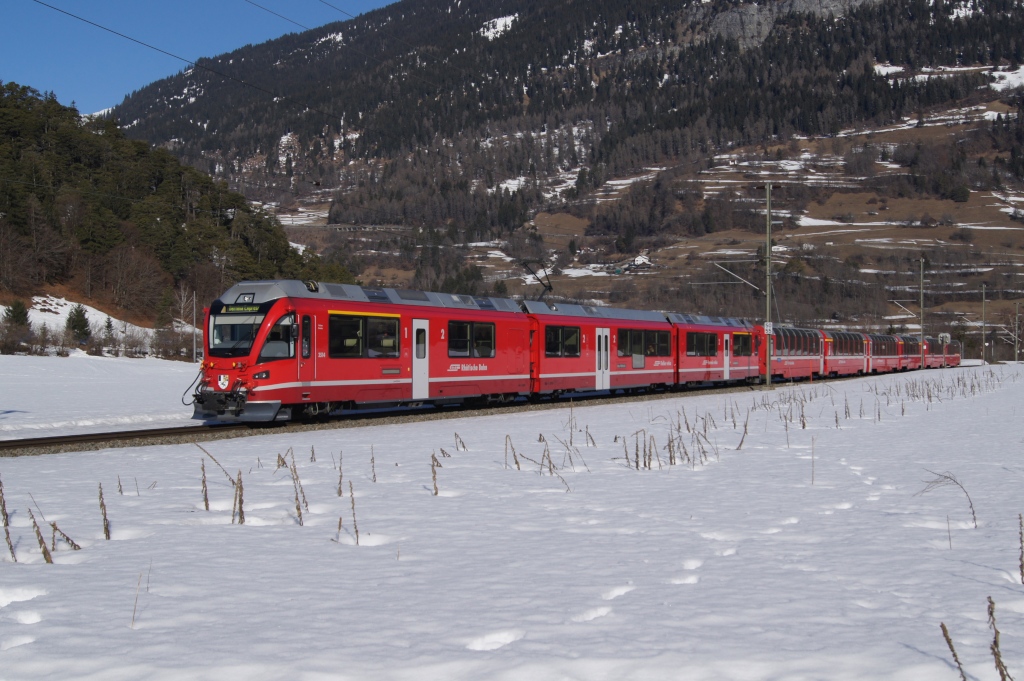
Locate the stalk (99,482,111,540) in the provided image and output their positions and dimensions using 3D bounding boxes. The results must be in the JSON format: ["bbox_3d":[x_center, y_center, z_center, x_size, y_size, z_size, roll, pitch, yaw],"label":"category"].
[{"bbox_3d":[-3.772,1.583,11.050,0.070,0.540,0.060,-8,-1,0],"label":"stalk"}]

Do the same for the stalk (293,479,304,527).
[{"bbox_3d":[-2.146,1.629,12.000,0.065,0.490,0.055,-10,-1,0],"label":"stalk"}]

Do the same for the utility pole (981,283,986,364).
[{"bbox_3d":[68.362,-2.391,173.000,0.280,11.900,0.280,0,-1,26],"label":"utility pole"}]

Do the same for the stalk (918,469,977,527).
[{"bbox_3d":[4.269,1.558,11.700,0.600,0.565,0.250,0,-1,0],"label":"stalk"}]

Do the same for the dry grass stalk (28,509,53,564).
[{"bbox_3d":[-3.851,1.601,9.750,0.065,0.490,0.060,-22,-1,0],"label":"dry grass stalk"}]

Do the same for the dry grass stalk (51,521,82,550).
[{"bbox_3d":[-3.890,1.699,10.400,0.250,0.260,0.100,0,-1,0],"label":"dry grass stalk"}]

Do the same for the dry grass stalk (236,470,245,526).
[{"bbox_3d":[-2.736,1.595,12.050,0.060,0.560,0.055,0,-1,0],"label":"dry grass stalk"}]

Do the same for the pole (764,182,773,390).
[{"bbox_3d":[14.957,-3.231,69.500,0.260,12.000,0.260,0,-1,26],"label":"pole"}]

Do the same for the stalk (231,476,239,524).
[{"bbox_3d":[-2.808,1.622,12.100,0.055,0.485,0.050,4,-1,0],"label":"stalk"}]

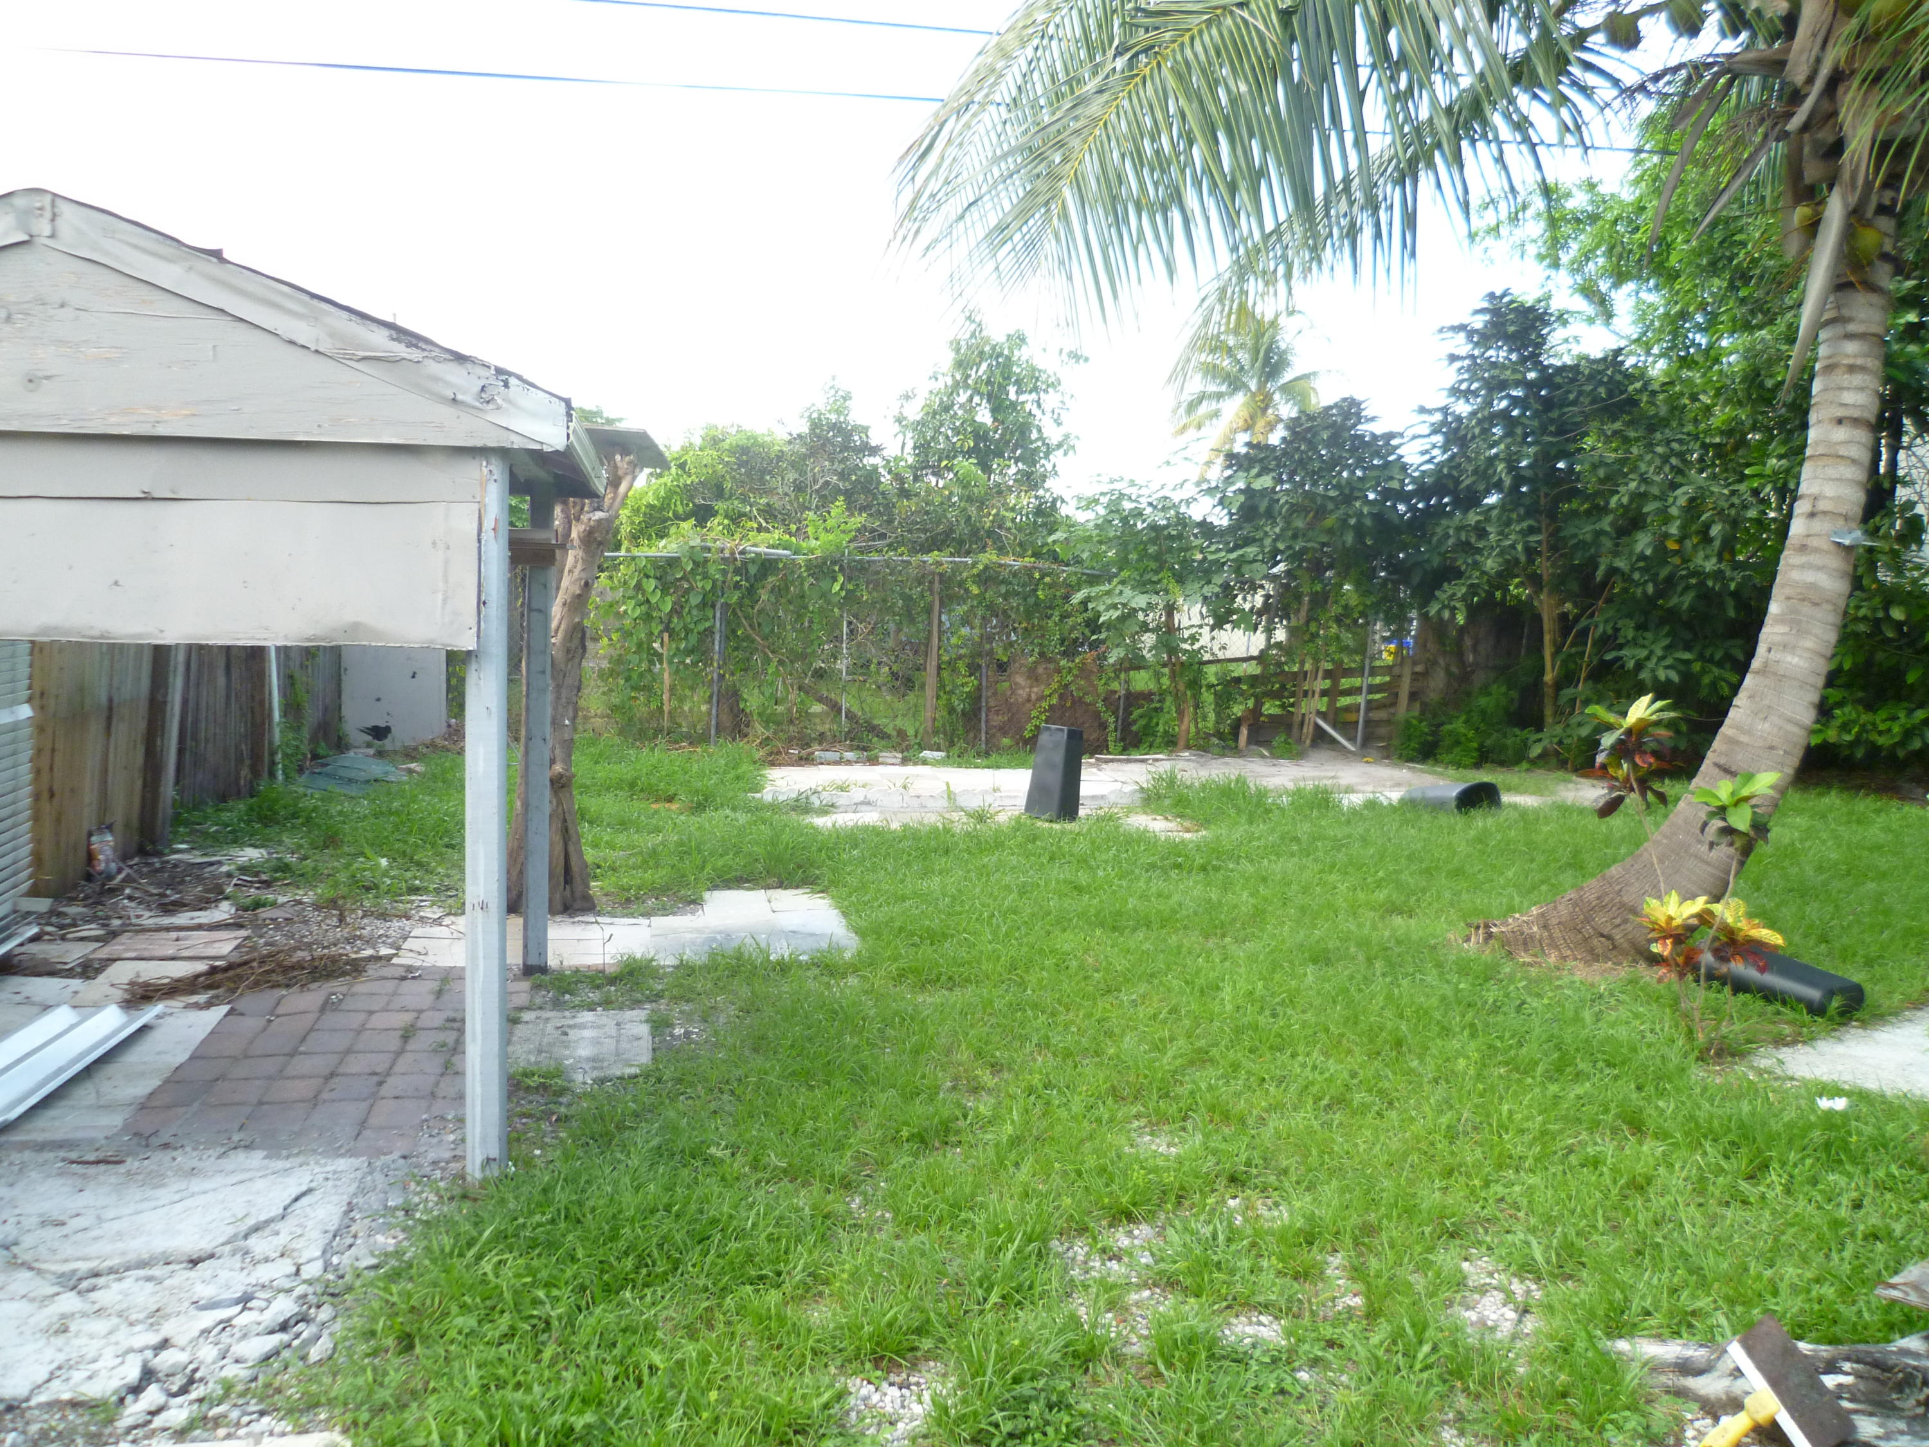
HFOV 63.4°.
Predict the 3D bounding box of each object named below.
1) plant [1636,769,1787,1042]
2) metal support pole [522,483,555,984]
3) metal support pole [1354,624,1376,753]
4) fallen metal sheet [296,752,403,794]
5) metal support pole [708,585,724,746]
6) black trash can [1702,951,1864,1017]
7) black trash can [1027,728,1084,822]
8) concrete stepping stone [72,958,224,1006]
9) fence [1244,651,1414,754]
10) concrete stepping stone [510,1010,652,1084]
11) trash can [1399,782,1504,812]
[{"bbox_3d":[2.712,0.658,5.591,0.470,1.006,0.430,5,7,26],"label":"plant"},{"bbox_3d":[-1.625,0.030,5.941,0.090,1.889,0.090,1,6,-12],"label":"metal support pole"},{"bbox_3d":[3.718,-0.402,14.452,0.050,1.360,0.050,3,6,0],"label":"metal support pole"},{"bbox_3d":[-4.245,0.317,10.810,0.720,0.160,1.050,0,6,-21],"label":"fallen metal sheet"},{"bbox_3d":[-2.101,-0.506,13.249,0.055,1.420,0.055,3,6,0],"label":"metal support pole"},{"bbox_3d":[3.269,1.012,6.271,0.330,0.200,0.580,-1,6,-24],"label":"black trash can"},{"bbox_3d":[0.599,0.322,10.173,0.200,0.590,0.340,1,7,-36],"label":"black trash can"},{"bbox_3d":[-2.995,0.979,5.740,0.400,0.050,0.600,0,6,-14],"label":"concrete stepping stone"},{"bbox_3d":[3.398,-0.206,14.590,1.620,0.930,0.120,1,6,-5],"label":"fence"},{"bbox_3d":[-1.279,1.089,5.244,0.420,0.050,0.610,1,6,-13],"label":"concrete stepping stone"},{"bbox_3d":[3.468,0.505,11.144,0.370,0.220,0.600,-2,7,-32],"label":"trash can"}]

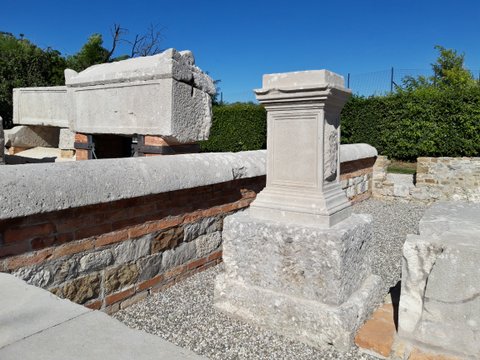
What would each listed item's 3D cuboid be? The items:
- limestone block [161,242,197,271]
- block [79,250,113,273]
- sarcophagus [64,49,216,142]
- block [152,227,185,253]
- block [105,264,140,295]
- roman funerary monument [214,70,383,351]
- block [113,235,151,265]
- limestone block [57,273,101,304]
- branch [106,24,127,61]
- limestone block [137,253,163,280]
[{"bbox_3d":[-0.627,0.704,3.426,0.170,0.170,0.447,5,9,36],"label":"limestone block"},{"bbox_3d":[-1.129,0.599,2.724,0.170,0.093,0.263,5,9,36],"label":"block"},{"bbox_3d":[-1.513,-1.180,5.400,2.170,1.180,0.930,5,8,32],"label":"sarcophagus"},{"bbox_3d":[-0.705,0.528,3.296,0.170,0.143,0.390,5,9,36],"label":"block"},{"bbox_3d":[-1.002,0.774,2.922,0.170,0.172,0.310,5,9,36],"label":"block"},{"bbox_3d":[0.530,0.115,2.951,1.113,1.855,0.956,5,9,34],"label":"roman funerary monument"},{"bbox_3d":[-0.937,0.573,2.984,0.170,0.150,0.360,5,9,36],"label":"block"},{"bbox_3d":[-1.213,0.807,2.636,0.170,0.194,0.328,5,9,36],"label":"limestone block"},{"bbox_3d":[-7.194,-8.010,21.000,1.165,2.160,0.800,-2,7,-19],"label":"branch"},{"bbox_3d":[-0.831,0.744,3.152,0.170,0.183,0.250,5,9,36],"label":"limestone block"}]

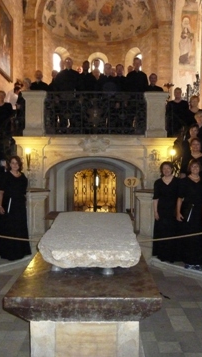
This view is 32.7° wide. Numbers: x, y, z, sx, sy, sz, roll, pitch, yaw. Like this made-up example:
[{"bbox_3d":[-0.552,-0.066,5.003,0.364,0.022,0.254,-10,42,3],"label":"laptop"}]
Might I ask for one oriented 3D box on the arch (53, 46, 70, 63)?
[{"bbox_3d":[-1.531,-4.849,13.500,0.750,0.620,0.400,-2,4,-40],"label":"arch"}]

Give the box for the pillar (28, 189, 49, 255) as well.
[{"bbox_3d":[-1.136,0.784,6.200,0.370,1.220,0.380,0,3,0],"label":"pillar"}]

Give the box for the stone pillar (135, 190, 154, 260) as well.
[{"bbox_3d":[0.784,0.848,6.200,0.360,1.230,0.380,0,3,0],"label":"stone pillar"}]

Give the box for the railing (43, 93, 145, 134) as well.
[{"bbox_3d":[-0.117,-1.370,7.300,2.200,0.920,0.100,0,3,0],"label":"railing"}]

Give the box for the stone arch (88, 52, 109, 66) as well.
[{"bbox_3d":[-0.102,-4.825,14.000,0.840,0.620,0.420,0,3,0],"label":"stone arch"}]

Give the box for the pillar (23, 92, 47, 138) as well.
[{"bbox_3d":[-1.411,-1.383,7.350,0.500,0.960,0.460,0,3,0],"label":"pillar"}]

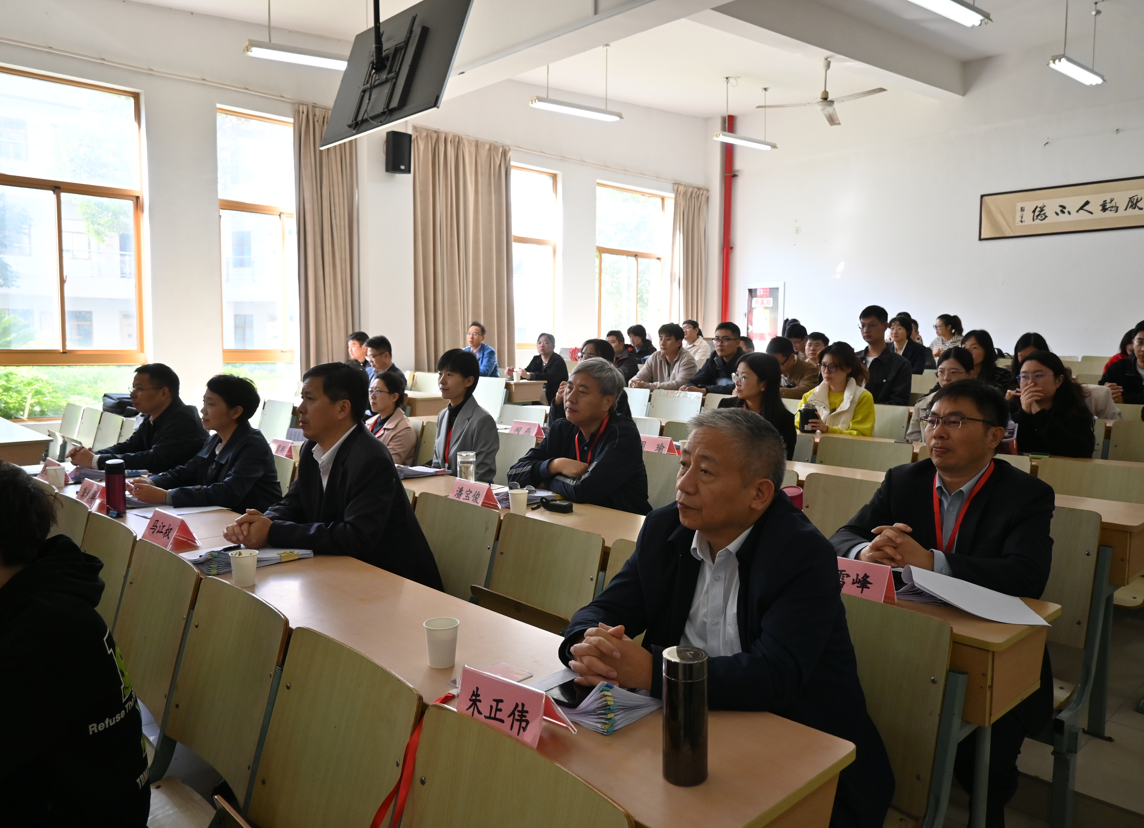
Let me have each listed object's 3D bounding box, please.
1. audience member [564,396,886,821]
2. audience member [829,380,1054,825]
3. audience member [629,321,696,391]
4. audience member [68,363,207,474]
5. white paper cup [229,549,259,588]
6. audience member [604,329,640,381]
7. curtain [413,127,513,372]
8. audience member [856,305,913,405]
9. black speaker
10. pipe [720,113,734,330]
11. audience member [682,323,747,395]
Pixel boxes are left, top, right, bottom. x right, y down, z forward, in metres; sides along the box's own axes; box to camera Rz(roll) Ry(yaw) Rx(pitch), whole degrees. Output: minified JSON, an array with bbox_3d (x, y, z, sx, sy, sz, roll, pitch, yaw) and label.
[{"bbox_3d":[0.286,0.596,1.624,0.700,1.230,0.570,-3,6,-37],"label":"audience member"},{"bbox_3d":[1.004,0.535,2.275,0.660,1.262,0.570,-4,7,-43],"label":"audience member"},{"bbox_3d":[0.794,-0.088,6.694,0.700,1.250,0.540,-4,7,-43],"label":"audience member"},{"bbox_3d":[-2.013,0.377,3.983,0.720,1.250,0.530,-4,7,-43],"label":"audience member"},{"bbox_3d":[-0.855,0.404,2.163,0.073,0.084,0.073,0,5,0],"label":"white paper cup"},{"bbox_3d":[0.454,-0.325,9.100,0.750,1.190,0.520,-5,7,-44],"label":"audience member"},{"bbox_3d":[-1.254,-1.824,9.800,1.438,2.793,0.160,-4,7,-43],"label":"curtain"},{"bbox_3d":[2.025,-0.039,5.638,0.700,1.394,0.500,-4,7,-43],"label":"audience member"},{"bbox_3d":[-1.954,-2.952,9.343,0.260,0.440,0.220,-3,6,-35],"label":"black speaker"},{"bbox_3d":[2.365,-2.393,12.652,0.110,4.229,0.110,-4,7,-43],"label":"pipe"},{"bbox_3d":[1.246,-0.088,6.524,0.680,1.265,0.520,-4,7,-43],"label":"audience member"}]

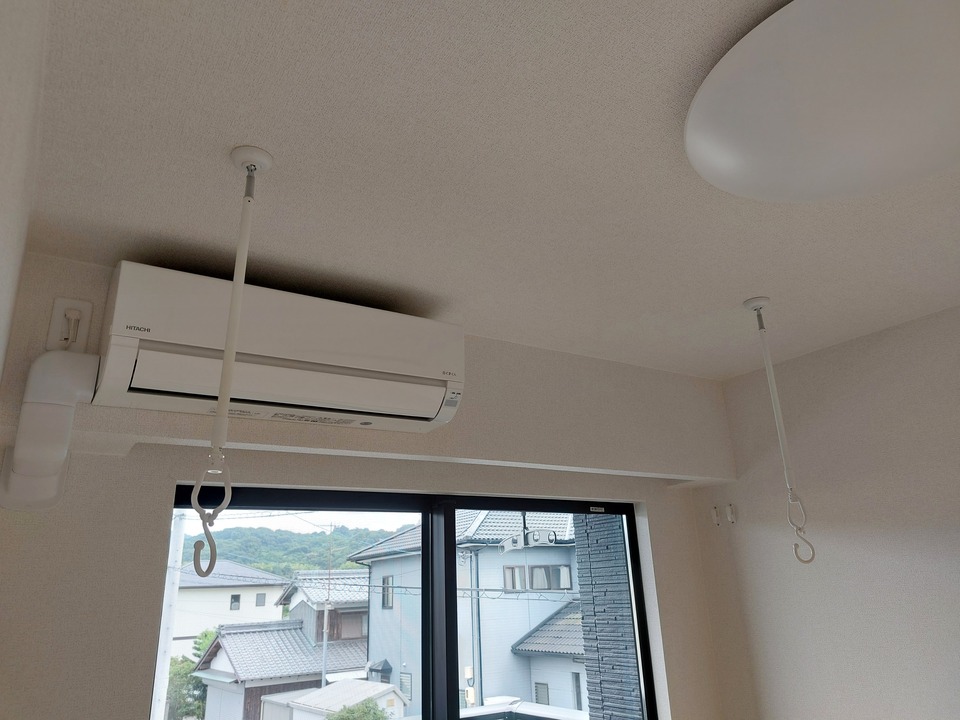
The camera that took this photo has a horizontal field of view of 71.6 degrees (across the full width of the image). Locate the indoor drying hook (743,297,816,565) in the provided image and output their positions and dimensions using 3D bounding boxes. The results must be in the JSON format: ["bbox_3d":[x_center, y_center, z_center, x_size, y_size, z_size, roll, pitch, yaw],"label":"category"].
[{"bbox_3d":[0.760,0.164,1.692,0.070,0.674,0.070,9,-21,-30],"label":"indoor drying hook"}]

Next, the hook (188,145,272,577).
[{"bbox_3d":[-0.374,-0.022,1.009,0.079,0.666,0.070,9,-21,-30],"label":"hook"}]

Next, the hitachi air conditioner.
[{"bbox_3d":[-0.426,-0.009,1.554,0.783,0.269,0.210,9,-21,-30],"label":"hitachi air conditioner"}]

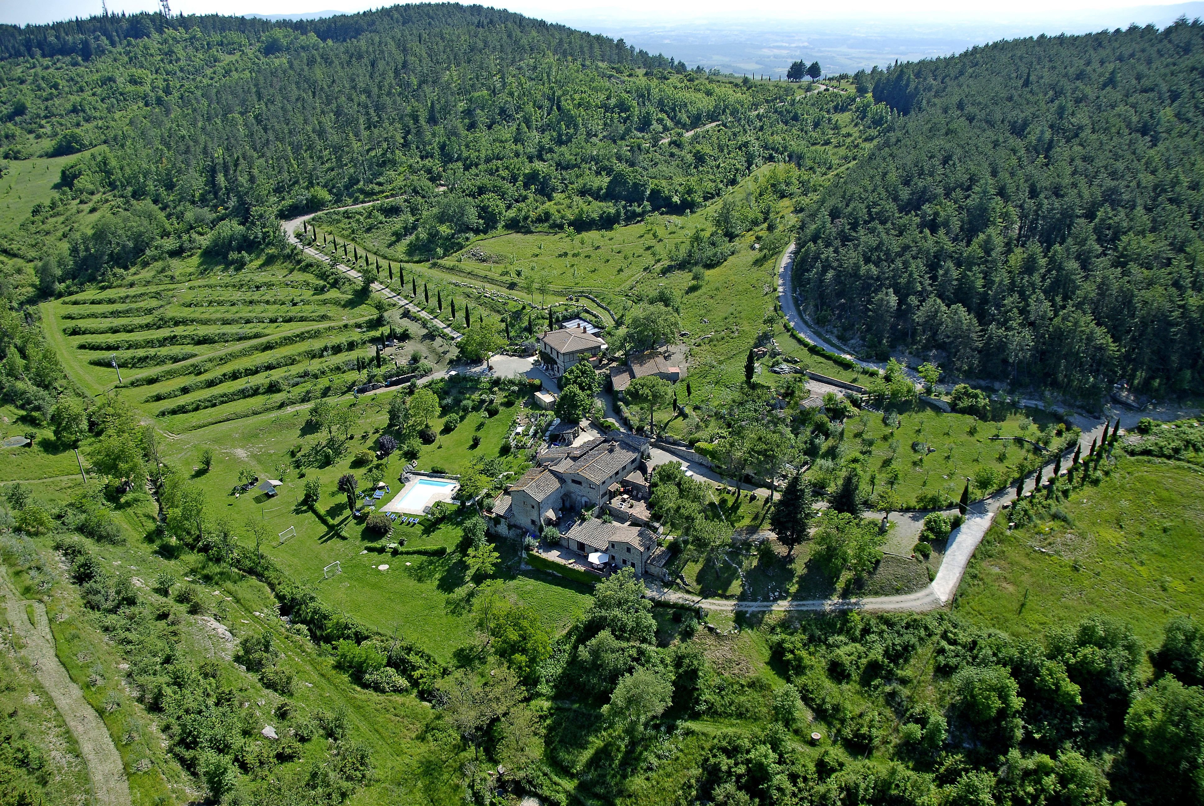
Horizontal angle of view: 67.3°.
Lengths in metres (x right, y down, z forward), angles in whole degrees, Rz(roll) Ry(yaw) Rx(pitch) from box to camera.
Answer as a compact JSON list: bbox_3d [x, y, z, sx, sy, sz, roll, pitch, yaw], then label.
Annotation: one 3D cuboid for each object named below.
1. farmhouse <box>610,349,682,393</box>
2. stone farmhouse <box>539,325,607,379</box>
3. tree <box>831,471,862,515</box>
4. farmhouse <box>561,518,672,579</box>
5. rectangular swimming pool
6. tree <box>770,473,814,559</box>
[{"bbox_3d":[11.356,-7.716,236.515,18.300,5.300,17.800,-2,24,-5],"label":"farmhouse"},{"bbox_3d":[-8.522,-15.869,251.383,14.000,8.500,16.100,-13,27,-27],"label":"stone farmhouse"},{"bbox_3d":[49.666,17.995,180.610,6.000,11.200,6.000,0,24,0],"label":"tree"},{"bbox_3d":[2.534,26.173,171.830,18.800,6.400,7.000,15,28,30],"label":"farmhouse"},{"bbox_3d":[-37.589,20.410,194.301,8.500,1.450,12.200,6,25,13],"label":"rectangular swimming pool"},{"bbox_3d":[35.452,20.730,167.092,7.400,18.200,7.400,0,24,0],"label":"tree"}]

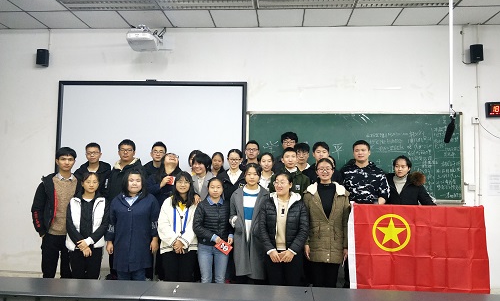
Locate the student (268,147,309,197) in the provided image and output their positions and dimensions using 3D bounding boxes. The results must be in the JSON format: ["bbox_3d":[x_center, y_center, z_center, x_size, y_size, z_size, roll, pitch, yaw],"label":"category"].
[{"bbox_3d":[0.447,0.819,4.061,0.490,1.711,0.320,1,-4,6],"label":"student"}]

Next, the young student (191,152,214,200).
[{"bbox_3d":[-0.568,0.849,4.255,0.460,1.630,0.280,1,-4,-5],"label":"young student"}]

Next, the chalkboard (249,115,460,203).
[{"bbox_3d":[1.377,0.074,4.786,2.845,1.186,0.050,1,-4,4],"label":"chalkboard"}]

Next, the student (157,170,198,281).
[{"bbox_3d":[-0.778,0.996,3.959,0.470,1.530,0.310,1,-4,-9],"label":"student"}]

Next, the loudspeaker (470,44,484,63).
[{"bbox_3d":[2.938,-1.256,4.667,0.125,0.210,0.125,1,-4,4],"label":"loudspeaker"}]

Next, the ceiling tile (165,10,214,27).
[{"bbox_3d":[-0.800,-1.765,4.820,0.600,0.020,0.531,1,-4,4],"label":"ceiling tile"}]

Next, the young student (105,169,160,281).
[{"bbox_3d":[-1.183,0.973,3.666,0.560,1.569,0.360,2,-4,-7],"label":"young student"}]

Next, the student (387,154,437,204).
[{"bbox_3d":[1.721,0.870,3.874,0.580,1.629,0.360,0,-4,18],"label":"student"}]

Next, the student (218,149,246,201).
[{"bbox_3d":[-0.214,0.816,4.332,0.460,1.660,0.280,1,-4,-2],"label":"student"}]

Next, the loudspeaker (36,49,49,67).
[{"bbox_3d":[-2.936,-1.307,5.118,0.145,0.225,0.140,2,-4,-15],"label":"loudspeaker"}]

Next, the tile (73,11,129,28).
[{"bbox_3d":[-1.997,-1.782,4.899,0.600,0.020,0.531,1,-4,4],"label":"tile"}]

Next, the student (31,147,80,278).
[{"bbox_3d":[-2.171,0.833,4.119,0.540,1.750,0.330,2,-4,-21],"label":"student"}]

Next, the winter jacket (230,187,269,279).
[{"bbox_3d":[0.000,0.898,3.930,0.450,0.990,0.300,1,-4,-3],"label":"winter jacket"}]

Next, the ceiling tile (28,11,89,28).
[{"bbox_3d":[-2.596,-1.790,4.939,0.600,0.020,0.531,1,-4,4],"label":"ceiling tile"}]

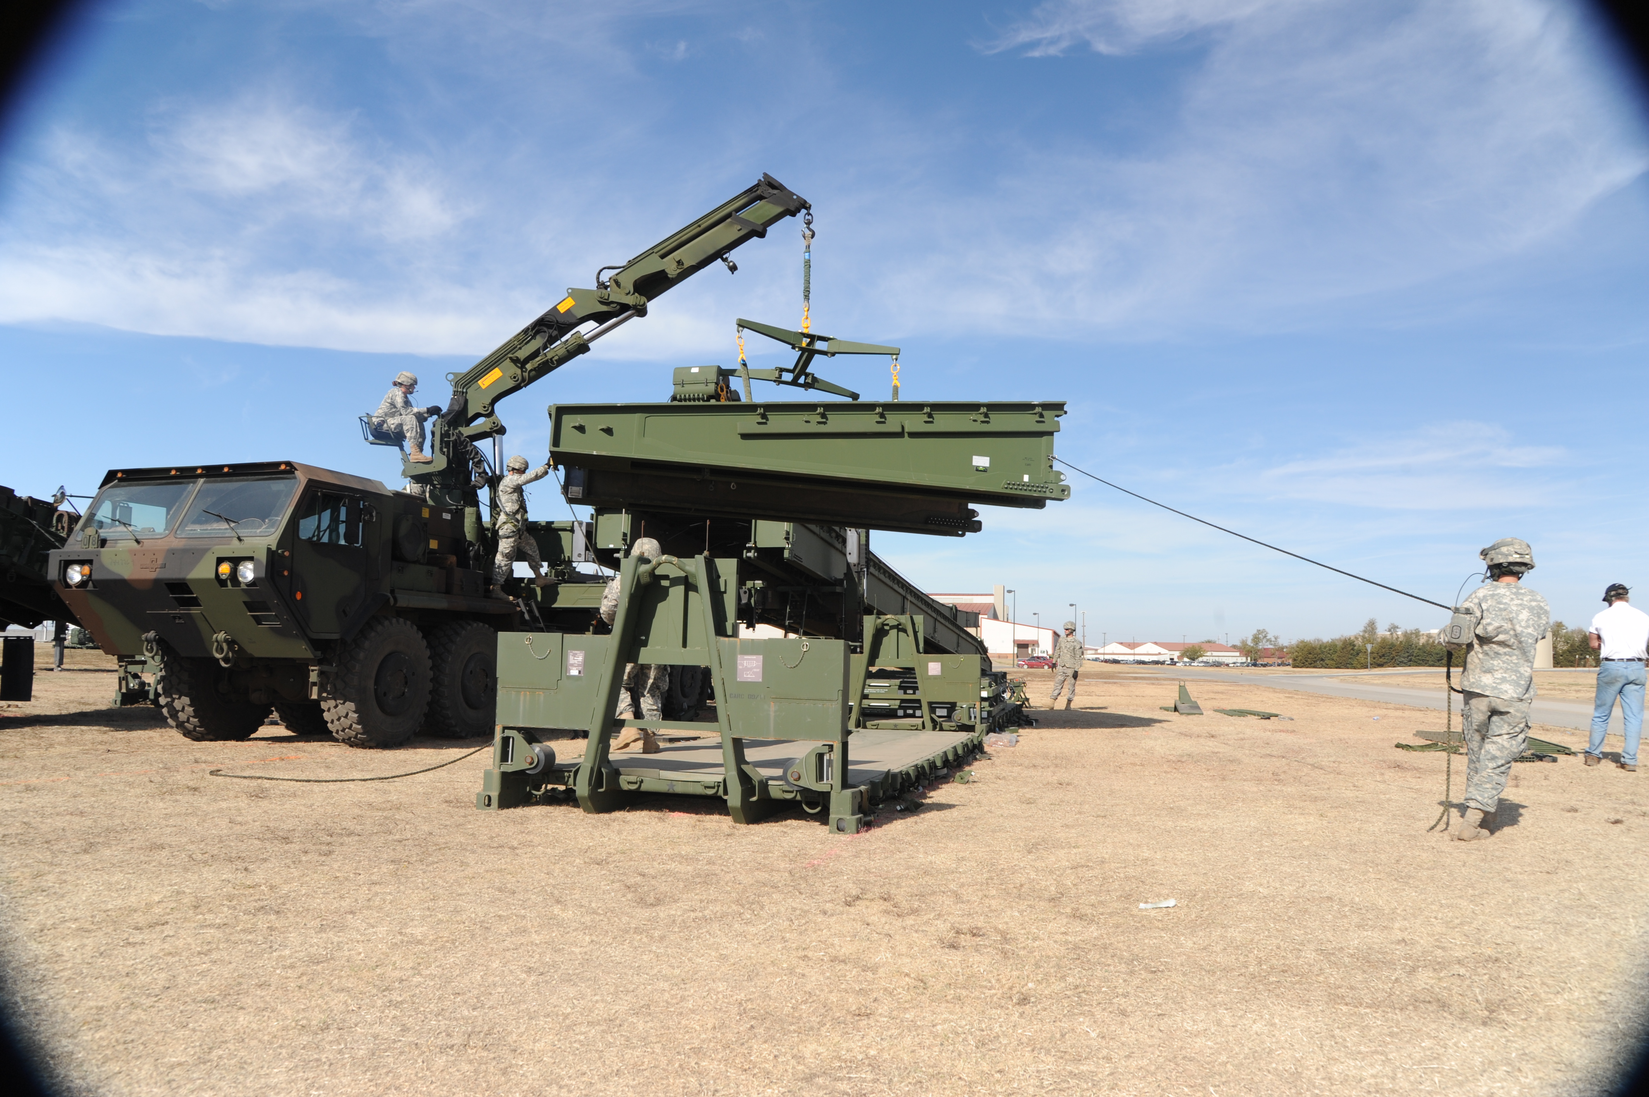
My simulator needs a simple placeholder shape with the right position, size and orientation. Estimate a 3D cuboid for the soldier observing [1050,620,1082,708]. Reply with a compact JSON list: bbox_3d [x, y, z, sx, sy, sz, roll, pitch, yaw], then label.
[{"bbox_3d":[4.727,2.284,21.500,0.620,1.767,0.420,-2,-6,33],"label":"soldier observing"}]

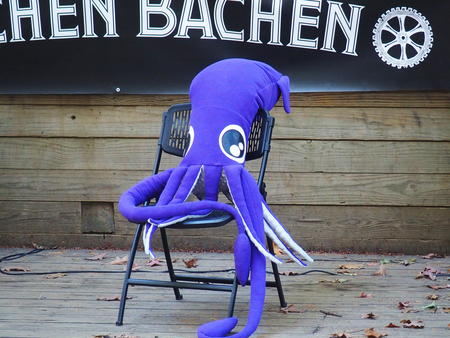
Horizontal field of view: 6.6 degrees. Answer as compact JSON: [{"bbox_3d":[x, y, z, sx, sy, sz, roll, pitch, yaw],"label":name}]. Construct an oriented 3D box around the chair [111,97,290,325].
[{"bbox_3d":[-0.095,0.183,15.372,0.495,0.812,0.567,3,11,25],"label":"chair"}]

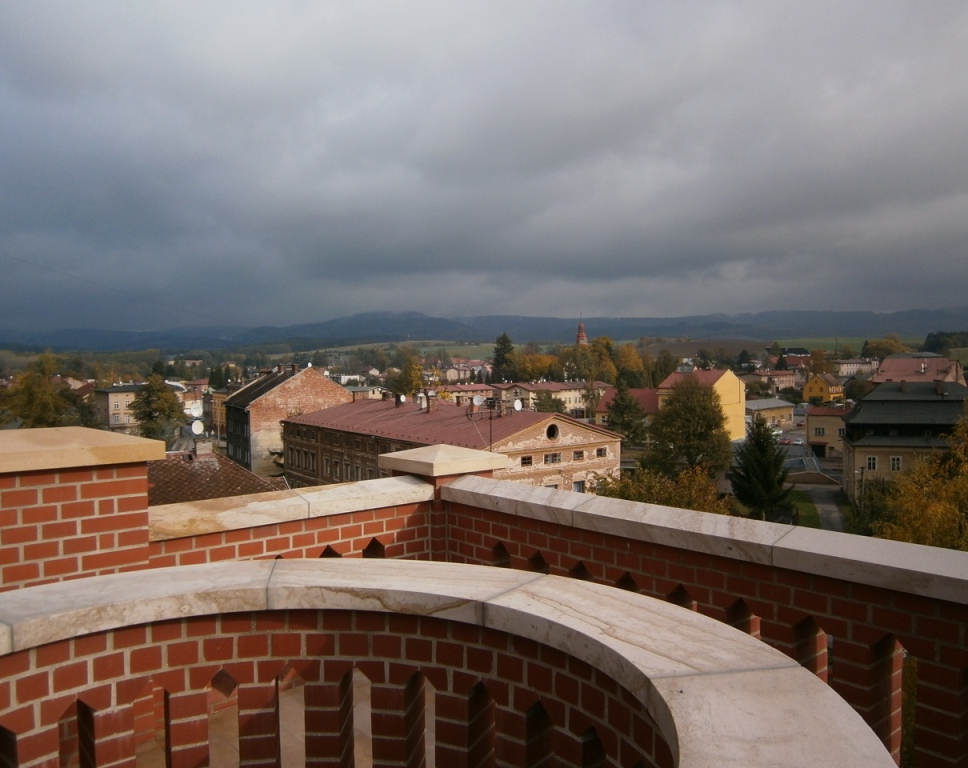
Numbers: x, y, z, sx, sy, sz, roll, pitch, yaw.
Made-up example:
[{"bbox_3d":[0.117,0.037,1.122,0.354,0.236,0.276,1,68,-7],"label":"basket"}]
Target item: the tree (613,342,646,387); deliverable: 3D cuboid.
[{"bbox_3d":[50.233,-2.844,265.300,11.710,22.920,11.710,0,2,0],"label":"tree"}]

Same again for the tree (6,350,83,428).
[{"bbox_3d":[-79.916,4.145,140.259,13.470,19.760,13.470,0,2,0],"label":"tree"}]

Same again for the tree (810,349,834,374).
[{"bbox_3d":[145.241,-8.367,330.000,10.300,13.720,10.300,0,2,24],"label":"tree"}]

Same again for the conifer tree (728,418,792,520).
[{"bbox_3d":[28.915,8.912,80.150,6.450,11.480,6.450,0,2,0],"label":"conifer tree"}]

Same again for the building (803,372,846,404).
[{"bbox_3d":[124.450,1.783,281.133,10.300,10.300,9.800,-2,2,-39],"label":"building"}]

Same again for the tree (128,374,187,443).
[{"bbox_3d":[-61.488,5.972,145.203,10.750,15.530,10.750,0,2,0],"label":"tree"}]

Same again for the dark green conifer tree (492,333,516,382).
[{"bbox_3d":[7.863,-7.863,295.000,9.210,23.770,9.210,0,2,2],"label":"dark green conifer tree"}]

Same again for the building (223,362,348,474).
[{"bbox_3d":[-25.981,5.497,101.378,13.300,16.000,14.500,-1,2,-31],"label":"building"}]

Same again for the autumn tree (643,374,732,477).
[{"bbox_3d":[27.518,5.950,104.000,11.900,14.460,11.900,0,2,15],"label":"autumn tree"}]

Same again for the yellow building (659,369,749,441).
[{"bbox_3d":[45.486,4.041,161.566,11.700,14.700,15.800,1,2,41],"label":"yellow building"}]

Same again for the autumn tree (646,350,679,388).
[{"bbox_3d":[61.594,-1.859,265.272,10.680,20.750,10.680,0,2,0],"label":"autumn tree"}]

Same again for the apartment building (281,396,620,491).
[{"bbox_3d":[-6.230,8.425,79.550,13.890,13.100,42.640,-2,2,-35],"label":"apartment building"}]

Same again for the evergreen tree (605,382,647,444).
[{"bbox_3d":[26.309,5.764,143.000,7.620,12.080,7.620,0,2,10],"label":"evergreen tree"}]

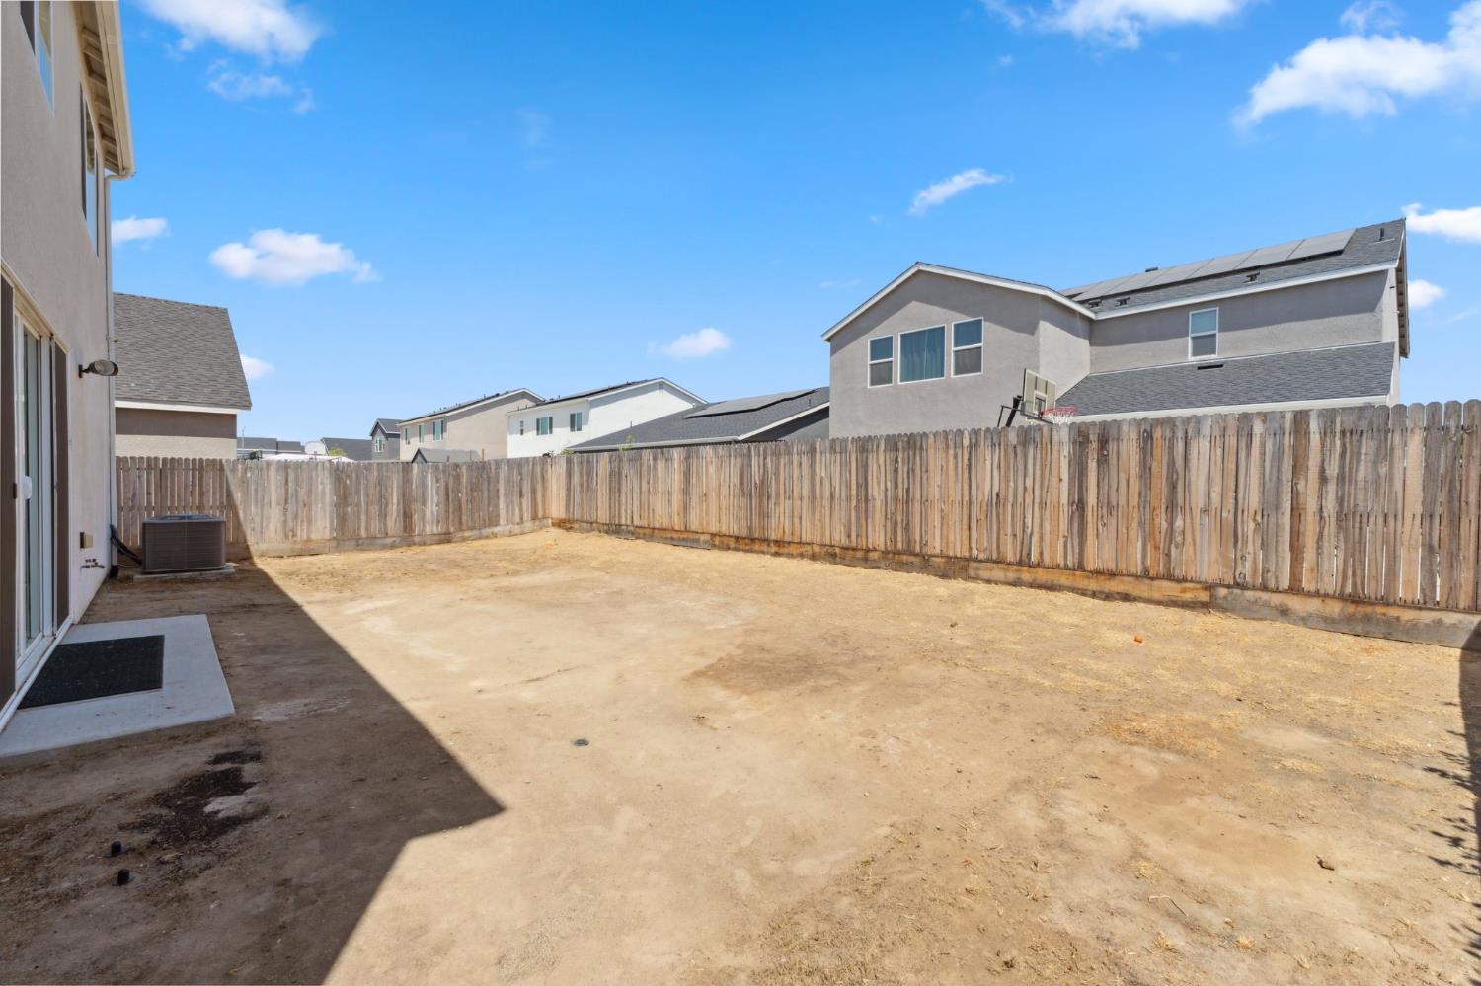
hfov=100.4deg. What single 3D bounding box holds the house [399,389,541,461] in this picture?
[{"bbox_3d":[-18.515,-3.396,46.356,10.455,7.550,11.275,-1,1,-43],"label":"house"}]

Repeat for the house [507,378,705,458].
[{"bbox_3d":[-7.914,-3.060,39.133,10.045,7.150,10.660,-1,1,-43],"label":"house"}]

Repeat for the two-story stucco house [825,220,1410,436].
[{"bbox_3d":[12.514,-3.220,19.696,16.503,8.200,12.094,-1,1,-43],"label":"two-story stucco house"}]

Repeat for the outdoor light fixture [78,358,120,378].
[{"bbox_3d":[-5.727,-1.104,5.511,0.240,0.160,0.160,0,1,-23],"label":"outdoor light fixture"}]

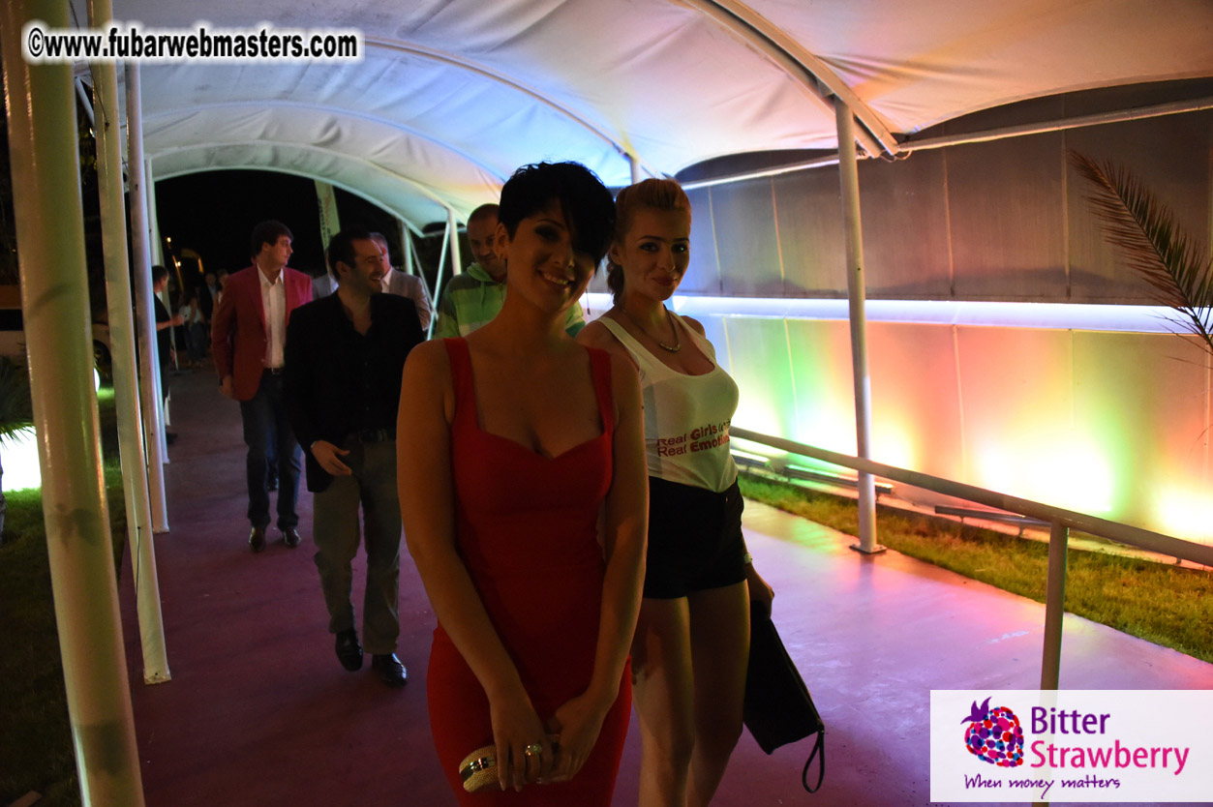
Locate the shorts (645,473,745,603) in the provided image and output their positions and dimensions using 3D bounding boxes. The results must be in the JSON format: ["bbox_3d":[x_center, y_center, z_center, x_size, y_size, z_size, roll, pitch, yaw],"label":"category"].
[{"bbox_3d":[0.172,0.292,2.040,0.320,0.250,0.235,-7,10,-38],"label":"shorts"}]

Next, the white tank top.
[{"bbox_3d":[0.132,-0.007,1.980,0.330,0.370,0.250,-7,10,-38],"label":"white tank top"}]

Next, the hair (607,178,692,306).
[{"bbox_3d":[0.088,-0.335,1.960,0.175,0.260,0.215,-4,8,-22],"label":"hair"}]

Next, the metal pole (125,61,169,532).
[{"bbox_3d":[-2.877,-0.638,5.904,0.100,2.939,0.100,-3,8,-24],"label":"metal pole"}]

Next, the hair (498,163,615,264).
[{"bbox_3d":[-0.079,-0.286,1.460,0.180,0.170,0.205,6,8,-19],"label":"hair"}]

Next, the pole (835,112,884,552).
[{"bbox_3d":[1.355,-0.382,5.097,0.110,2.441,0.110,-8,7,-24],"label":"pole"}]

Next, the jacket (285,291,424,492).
[{"bbox_3d":[-0.955,-0.054,3.649,0.550,0.750,0.350,-4,8,-20],"label":"jacket"}]

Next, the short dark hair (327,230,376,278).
[{"bbox_3d":[-0.985,-0.574,3.619,0.200,0.185,0.165,4,10,36],"label":"short dark hair"}]

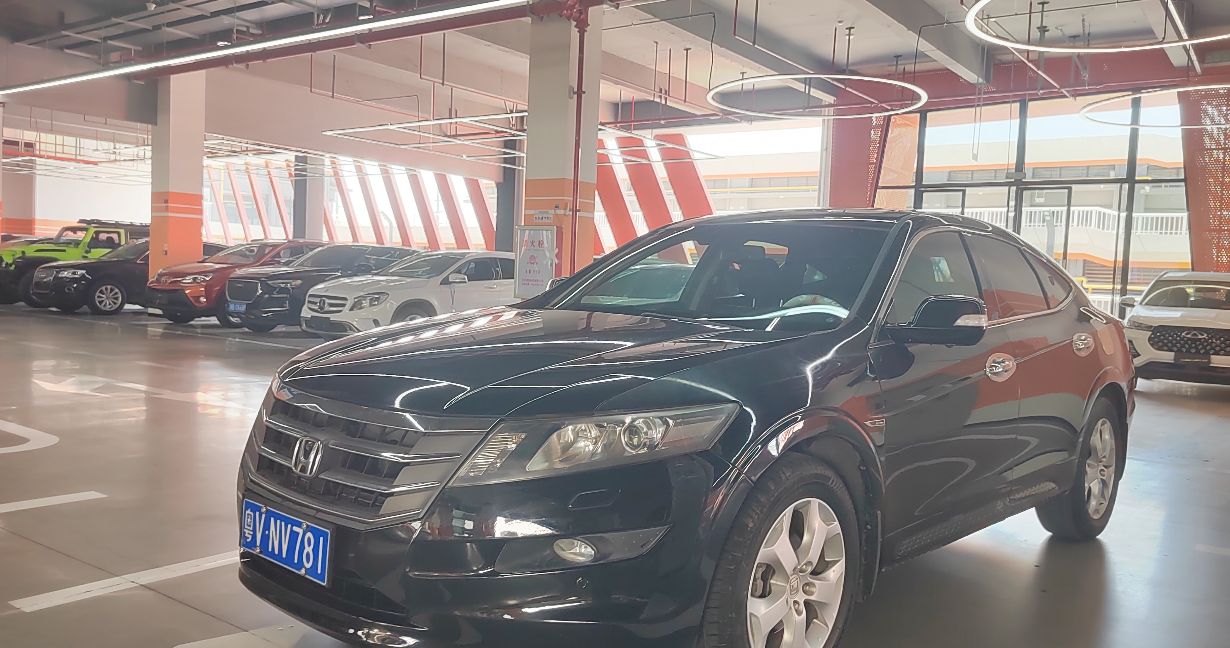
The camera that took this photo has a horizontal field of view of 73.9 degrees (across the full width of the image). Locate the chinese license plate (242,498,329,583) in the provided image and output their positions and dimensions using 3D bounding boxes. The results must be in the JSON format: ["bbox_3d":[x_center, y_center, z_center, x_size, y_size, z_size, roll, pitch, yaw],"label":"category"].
[{"bbox_3d":[-0.916,0.597,2.257,0.440,0.142,0.020,5,4,40],"label":"chinese license plate"}]

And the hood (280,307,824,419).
[{"bbox_3d":[-0.301,0.088,2.783,1.460,0.260,1.380,5,4,42],"label":"hood"}]

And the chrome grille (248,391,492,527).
[{"bbox_3d":[-0.801,0.382,2.336,1.050,0.340,0.210,5,4,40],"label":"chrome grille"}]

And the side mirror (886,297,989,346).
[{"bbox_3d":[1.122,-0.004,2.788,0.250,0.165,0.200,5,4,42],"label":"side mirror"}]

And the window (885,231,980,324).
[{"bbox_3d":[1.243,-0.189,3.202,0.860,0.370,0.070,-1,-16,-46],"label":"window"}]

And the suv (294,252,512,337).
[{"bbox_3d":[-2.540,-0.285,13.054,1.804,1.494,4.420,5,4,41],"label":"suv"}]

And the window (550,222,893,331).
[{"bbox_3d":[0.475,-0.224,3.488,1.340,0.180,0.930,5,34,42],"label":"window"}]

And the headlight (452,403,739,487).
[{"bbox_3d":[-0.038,0.327,2.233,0.410,0.210,0.680,5,4,42],"label":"headlight"}]

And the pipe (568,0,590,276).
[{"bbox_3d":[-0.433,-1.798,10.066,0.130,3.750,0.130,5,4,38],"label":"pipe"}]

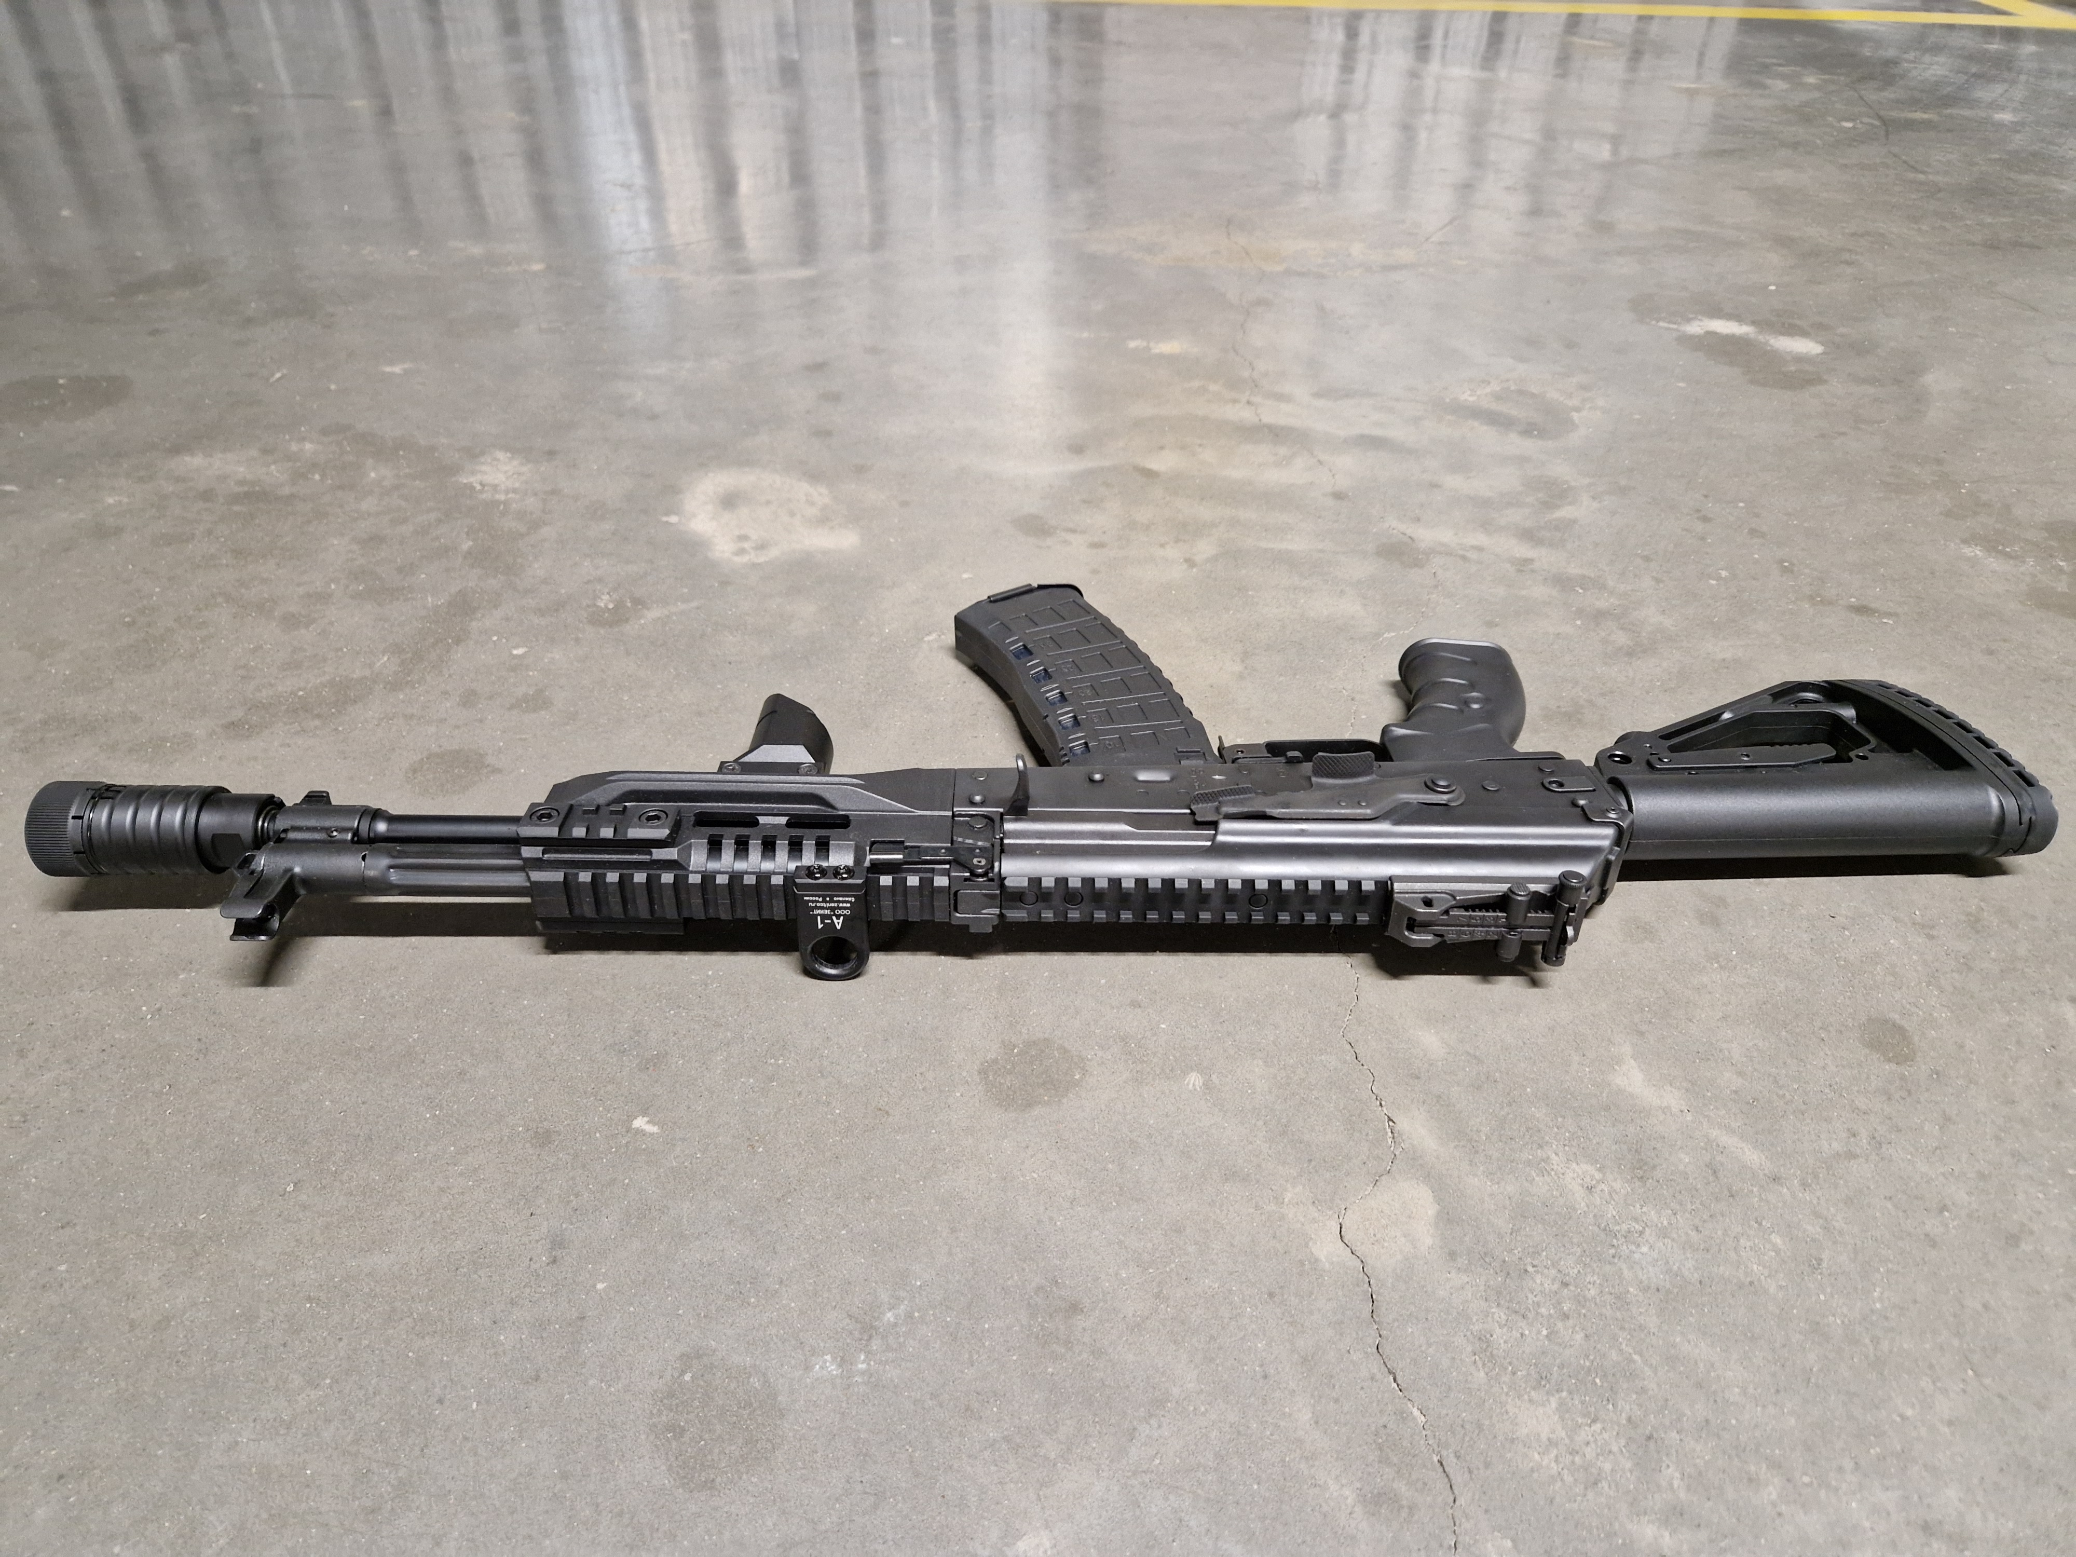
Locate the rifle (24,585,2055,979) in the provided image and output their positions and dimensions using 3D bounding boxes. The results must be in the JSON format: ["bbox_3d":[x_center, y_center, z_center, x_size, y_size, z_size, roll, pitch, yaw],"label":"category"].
[{"bbox_3d":[0.022,-0.013,0.601,0.808,0.075,0.258,1,35,-2],"label":"rifle"}]

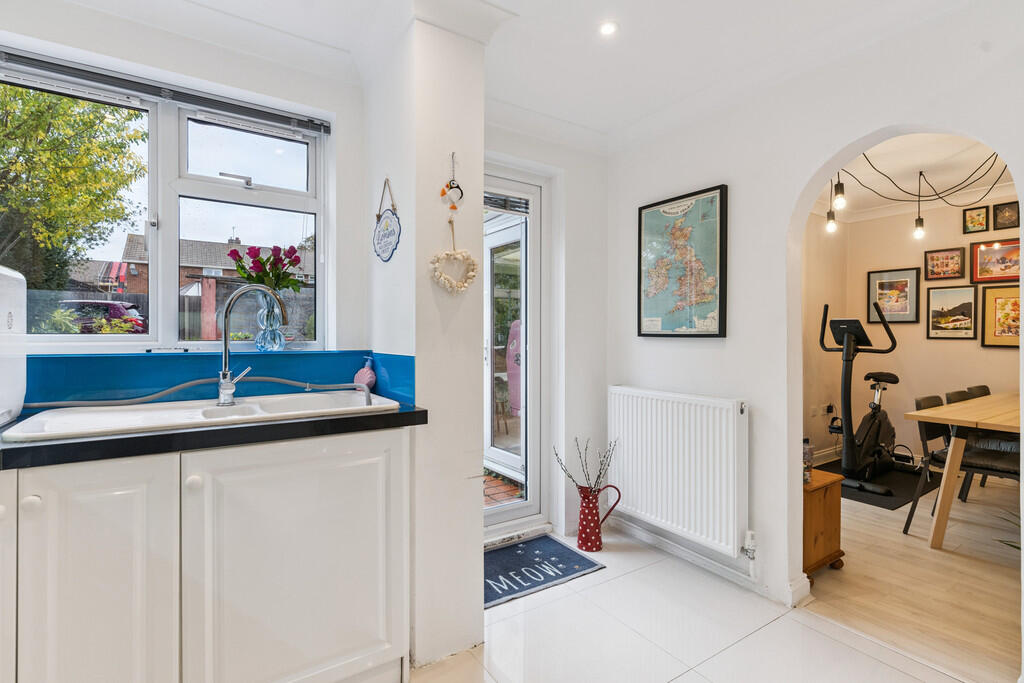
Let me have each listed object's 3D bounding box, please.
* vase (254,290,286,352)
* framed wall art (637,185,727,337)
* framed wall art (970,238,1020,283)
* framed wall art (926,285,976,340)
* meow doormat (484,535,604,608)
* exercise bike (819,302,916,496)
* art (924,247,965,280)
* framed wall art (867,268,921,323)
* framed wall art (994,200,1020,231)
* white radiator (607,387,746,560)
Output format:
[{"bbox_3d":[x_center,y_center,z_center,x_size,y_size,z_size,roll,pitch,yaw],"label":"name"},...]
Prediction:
[{"bbox_3d":[-0.976,-0.082,1.954,0.120,0.250,0.120,0,0,-33],"label":"vase"},{"bbox_3d":[0.866,-0.385,2.515,0.033,0.732,0.530,0,0,-33],"label":"framed wall art"},{"bbox_3d":[3.946,-0.635,3.846,0.030,0.342,0.440,0,0,-33],"label":"framed wall art"},{"bbox_3d":[3.760,-0.241,4.133,0.030,0.448,0.320,0,0,-33],"label":"framed wall art"},{"bbox_3d":[0.023,1.141,2.443,0.770,0.010,0.467,0,0,-33],"label":"meow doormat"},{"bbox_3d":[3.031,0.413,4.064,0.960,1.445,0.560,0,0,-33],"label":"exercise bike"},{"bbox_3d":[3.733,-0.659,4.171,0.030,0.260,0.255,0,0,-33],"label":"art"},{"bbox_3d":[3.533,-0.412,4.480,0.030,0.492,0.395,0,0,-33],"label":"framed wall art"},{"bbox_3d":[3.942,-0.995,3.850,0.025,0.203,0.150,0,0,-33],"label":"framed wall art"},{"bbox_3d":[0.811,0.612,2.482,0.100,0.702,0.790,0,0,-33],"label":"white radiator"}]

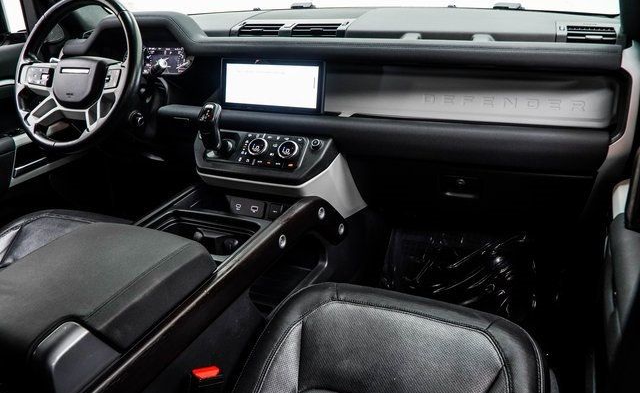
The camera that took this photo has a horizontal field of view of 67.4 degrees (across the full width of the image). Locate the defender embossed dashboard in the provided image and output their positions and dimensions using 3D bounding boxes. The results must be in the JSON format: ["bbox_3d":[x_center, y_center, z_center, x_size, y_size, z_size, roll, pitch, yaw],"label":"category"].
[{"bbox_3d":[-0.062,-0.321,1.261,1.408,0.316,0.408,7,22,18],"label":"defender embossed dashboard"}]

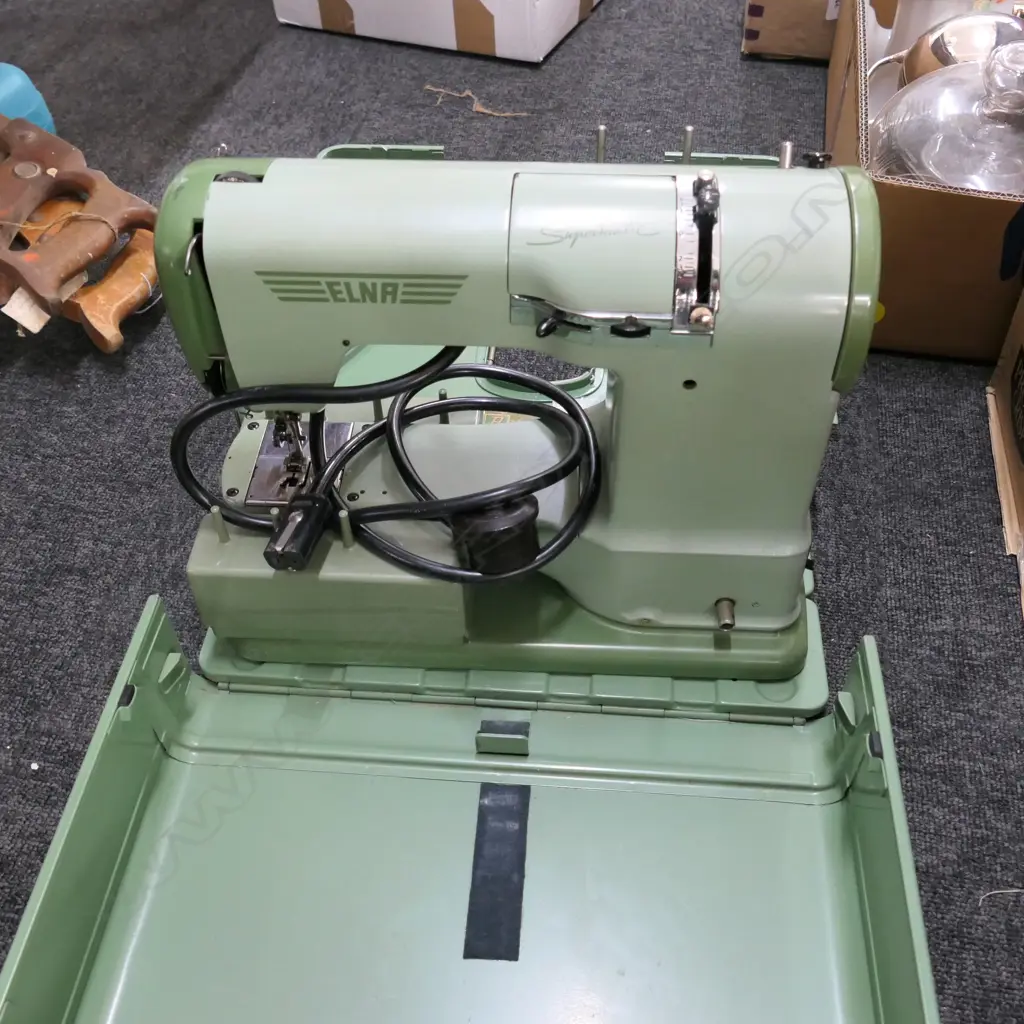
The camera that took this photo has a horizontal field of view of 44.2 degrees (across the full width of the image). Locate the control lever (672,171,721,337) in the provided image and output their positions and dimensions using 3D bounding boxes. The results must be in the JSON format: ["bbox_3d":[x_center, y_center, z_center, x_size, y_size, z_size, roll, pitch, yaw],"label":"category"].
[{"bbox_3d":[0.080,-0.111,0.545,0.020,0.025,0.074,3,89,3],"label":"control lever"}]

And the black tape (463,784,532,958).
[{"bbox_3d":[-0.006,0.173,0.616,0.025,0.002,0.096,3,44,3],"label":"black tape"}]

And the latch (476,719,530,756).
[{"bbox_3d":[-0.004,0.115,0.658,0.027,0.015,0.016,3,44,3],"label":"latch"}]

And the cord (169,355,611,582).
[{"bbox_3d":[-0.057,-0.032,0.642,0.210,0.105,0.110,3,45,3],"label":"cord"}]

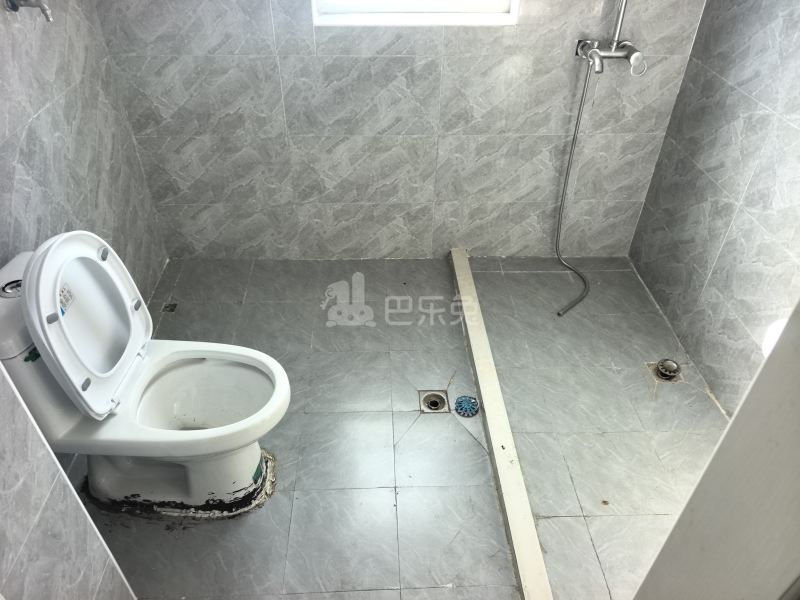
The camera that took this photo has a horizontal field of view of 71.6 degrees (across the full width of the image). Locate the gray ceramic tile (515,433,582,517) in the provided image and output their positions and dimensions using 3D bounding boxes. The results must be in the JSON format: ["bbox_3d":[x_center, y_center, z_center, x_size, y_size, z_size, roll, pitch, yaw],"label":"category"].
[{"bbox_3d":[0.456,0.541,1.720,0.144,0.010,0.300,-1,39,-3],"label":"gray ceramic tile"}]

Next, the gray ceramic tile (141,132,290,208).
[{"bbox_3d":[-0.753,-0.531,2.288,0.600,0.303,0.010,-1,38,-3],"label":"gray ceramic tile"}]

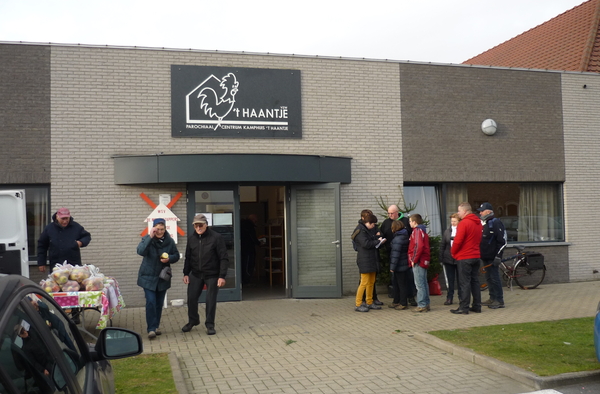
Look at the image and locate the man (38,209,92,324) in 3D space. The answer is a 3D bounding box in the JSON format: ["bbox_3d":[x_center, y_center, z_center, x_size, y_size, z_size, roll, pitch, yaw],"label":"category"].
[{"bbox_3d":[-3.633,1.077,8.786,0.780,1.740,0.420,0,-3,-16],"label":"man"}]

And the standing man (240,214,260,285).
[{"bbox_3d":[-1.227,1.268,13.897,0.520,1.700,0.500,-1,-3,-13],"label":"standing man"}]

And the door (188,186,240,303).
[{"bbox_3d":[-1.648,0.882,10.937,1.020,2.200,0.080,-1,-3,-13],"label":"door"}]

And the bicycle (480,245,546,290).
[{"bbox_3d":[4.290,1.425,11.852,1.720,0.970,0.500,-1,-3,-13],"label":"bicycle"}]

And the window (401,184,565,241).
[{"bbox_3d":[4.000,0.364,12.339,3.810,1.360,0.120,-1,-3,-13],"label":"window"}]

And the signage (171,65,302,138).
[{"bbox_3d":[-1.188,-1.833,11.100,2.520,1.370,0.040,-1,-3,-13],"label":"signage"}]

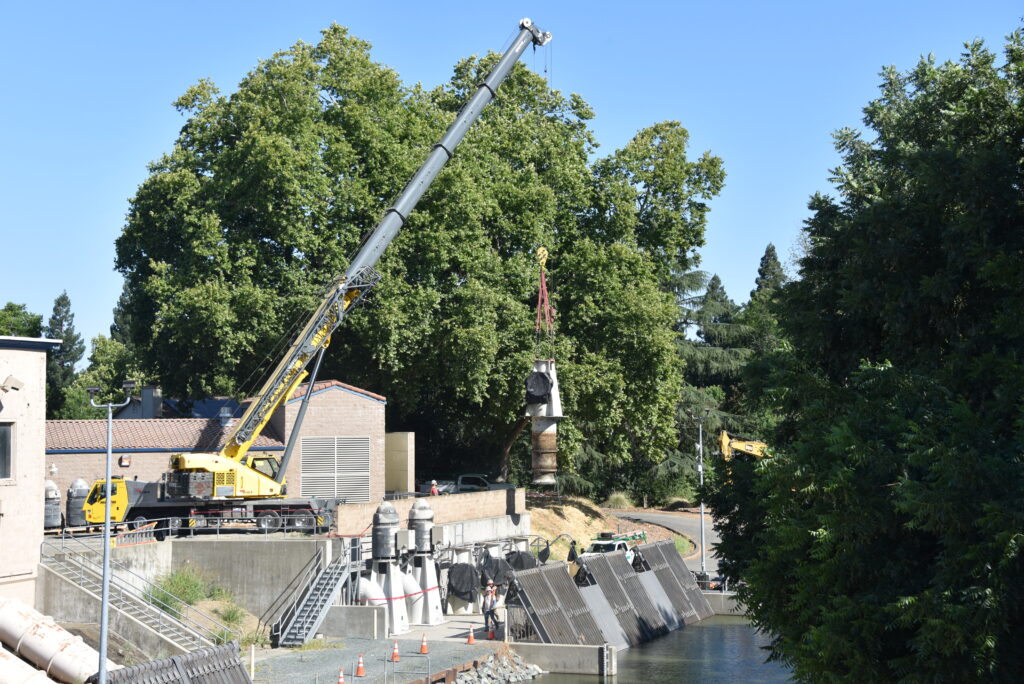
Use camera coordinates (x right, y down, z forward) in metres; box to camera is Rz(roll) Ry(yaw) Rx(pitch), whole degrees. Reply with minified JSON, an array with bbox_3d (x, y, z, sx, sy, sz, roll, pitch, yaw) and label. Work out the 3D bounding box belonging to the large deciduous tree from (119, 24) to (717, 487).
[{"bbox_3d":[-6.098,-5.179,121.980,39.425,31.492,27.000,0,-3,0],"label":"large deciduous tree"}]

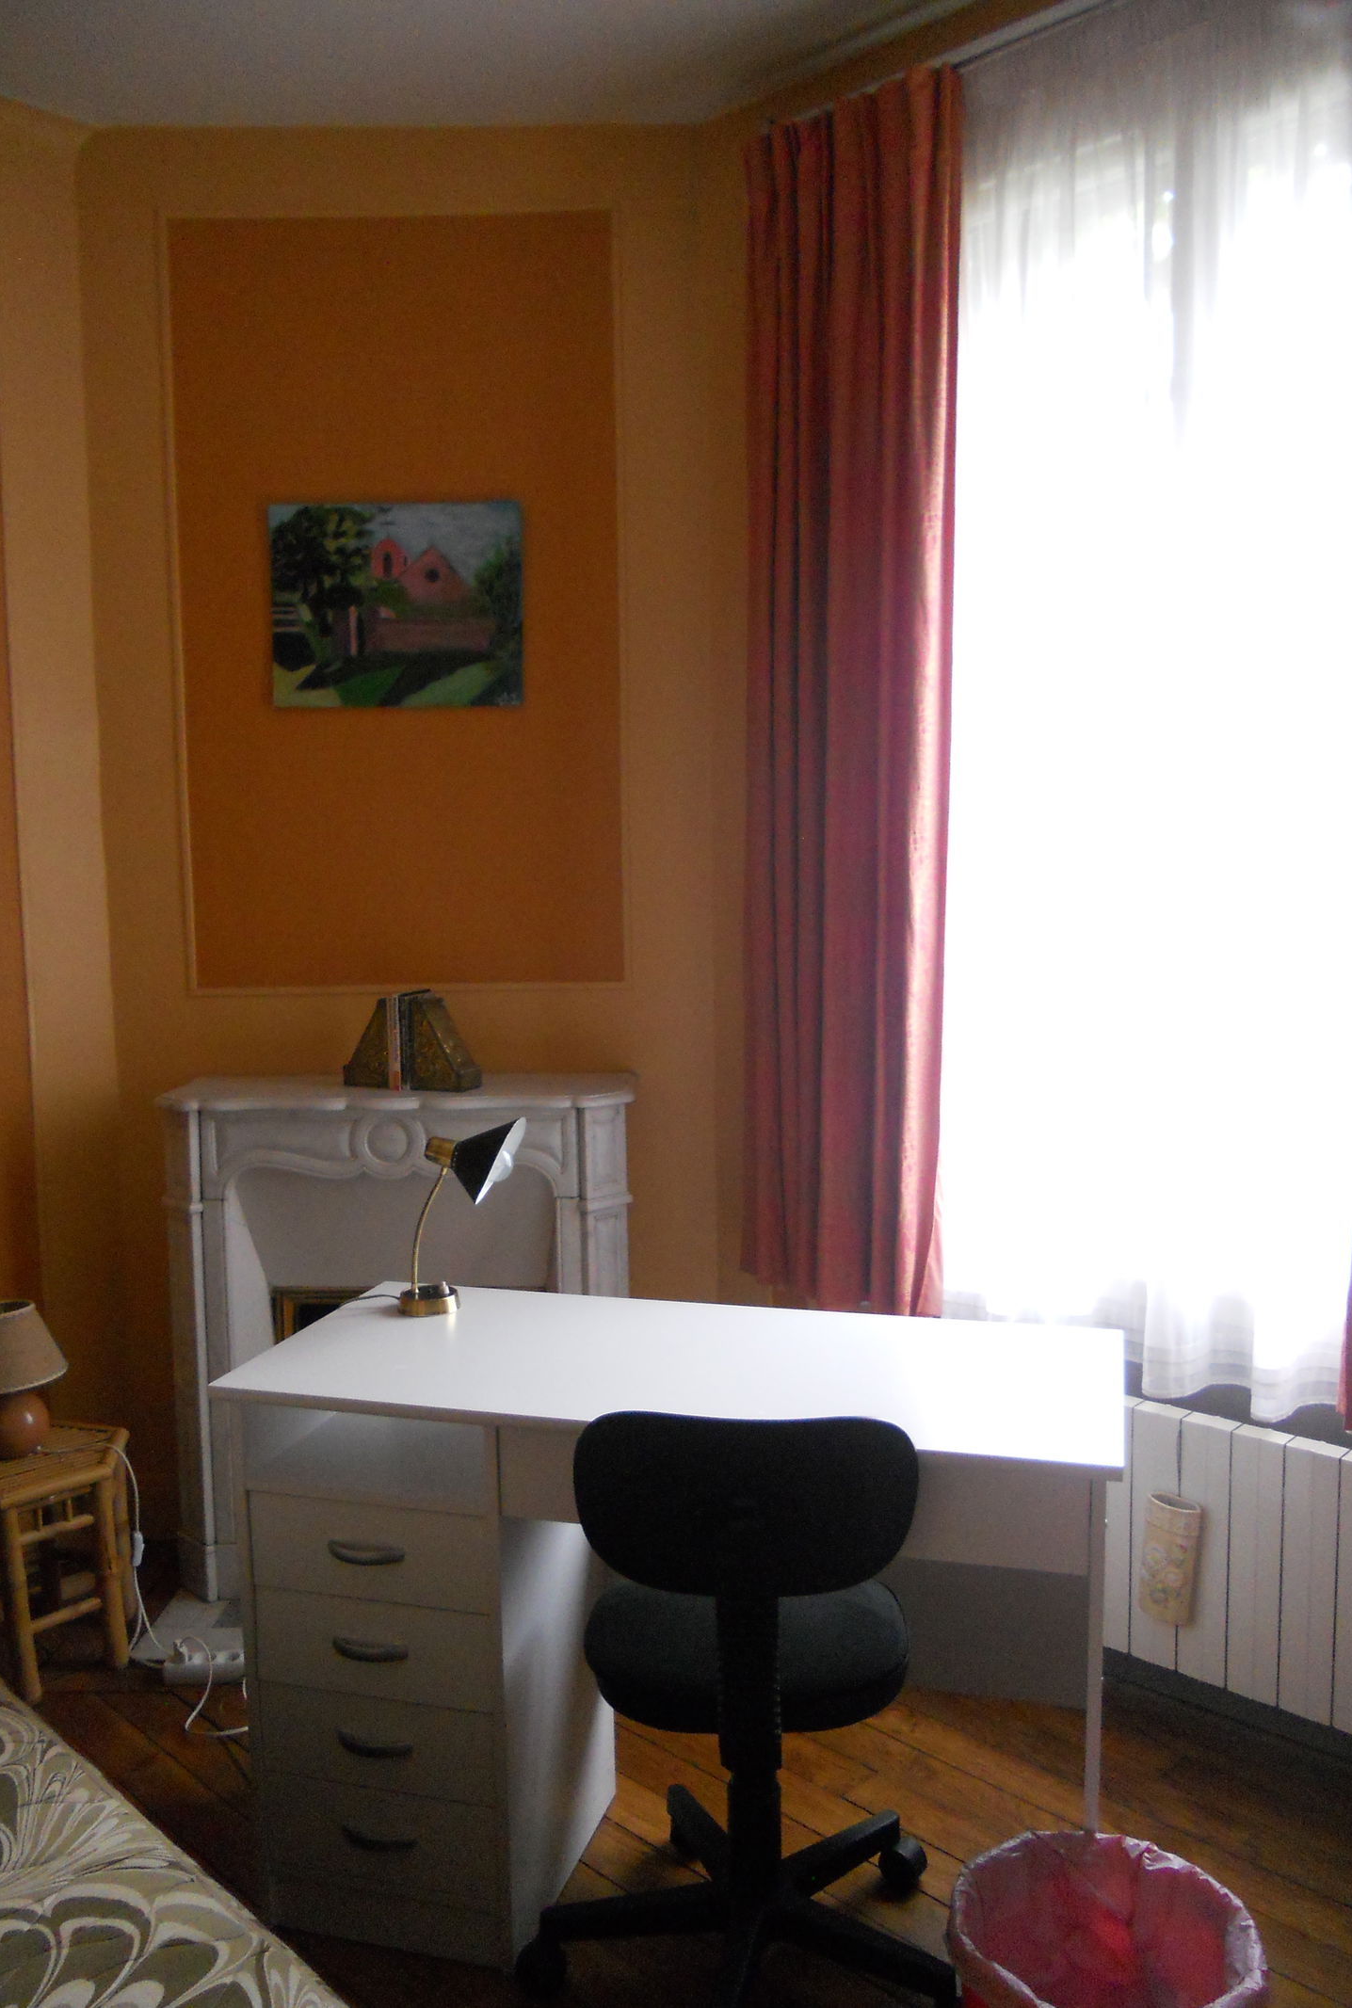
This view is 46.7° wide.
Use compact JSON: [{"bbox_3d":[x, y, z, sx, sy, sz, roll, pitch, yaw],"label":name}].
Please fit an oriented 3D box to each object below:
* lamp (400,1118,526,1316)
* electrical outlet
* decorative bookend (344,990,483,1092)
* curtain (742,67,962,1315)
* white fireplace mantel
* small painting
[{"bbox_3d":[-0.323,0.312,2.357,0.205,0.294,0.140,1,6,16],"label":"lamp"},{"bbox_3d":[-0.807,1.168,2.778,0.182,0.041,0.056,-1,6,-3],"label":"electrical outlet"},{"bbox_3d":[-0.498,0.069,3.036,0.245,0.182,0.110,1,6,21],"label":"decorative bookend"},{"bbox_3d":[0.297,-0.483,2.749,0.438,2.080,0.125,5,8,44],"label":"curtain"},{"bbox_3d":[-0.519,0.657,3.048,0.903,0.995,0.281,-1,6,1],"label":"white fireplace mantel"},{"bbox_3d":[-0.538,-0.769,3.036,0.485,0.387,0.020,-1,6,1],"label":"small painting"}]

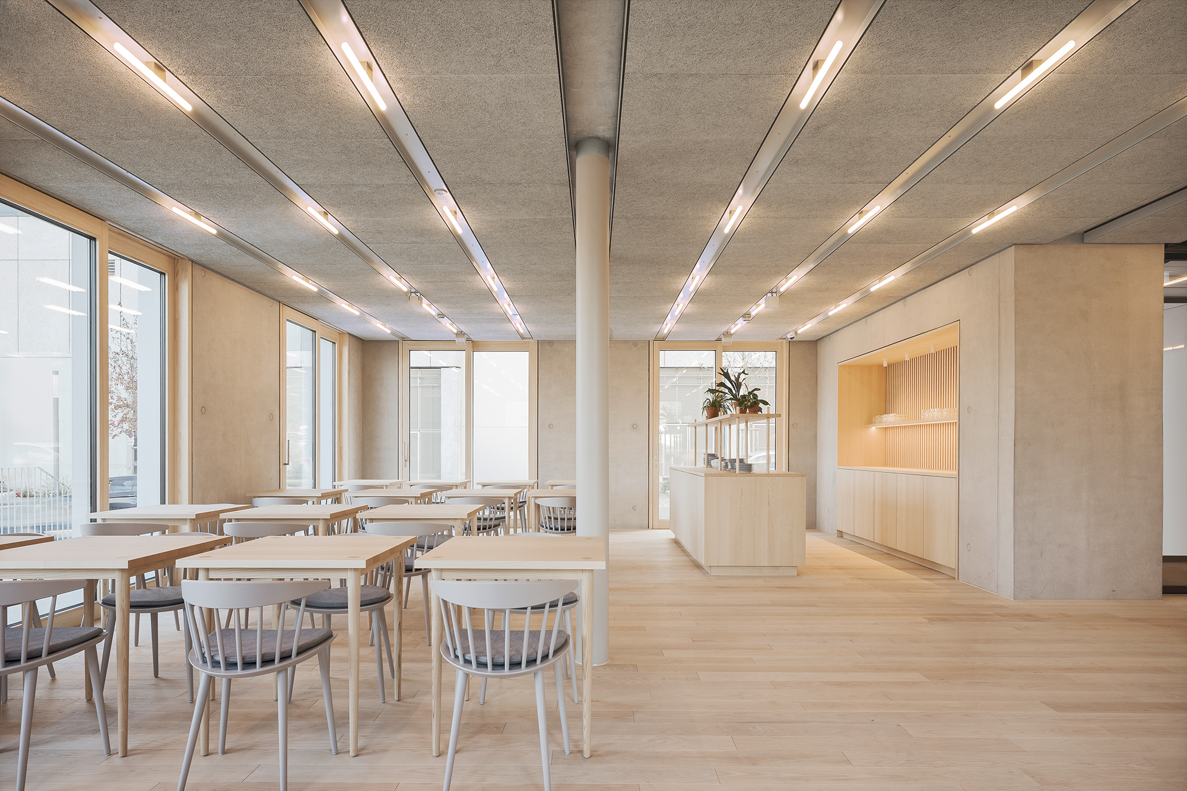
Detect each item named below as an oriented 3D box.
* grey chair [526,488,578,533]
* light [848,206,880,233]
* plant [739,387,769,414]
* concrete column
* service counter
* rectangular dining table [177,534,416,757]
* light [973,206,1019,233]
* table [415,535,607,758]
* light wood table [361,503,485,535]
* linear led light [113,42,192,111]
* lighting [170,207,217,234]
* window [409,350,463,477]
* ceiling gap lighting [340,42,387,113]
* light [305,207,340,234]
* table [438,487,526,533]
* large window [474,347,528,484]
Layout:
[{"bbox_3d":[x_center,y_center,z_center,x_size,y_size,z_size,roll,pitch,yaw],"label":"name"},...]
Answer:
[{"bbox_3d":[-0.281,1.290,5.386,0.500,0.745,0.510,0,-4,0],"label":"grey chair"},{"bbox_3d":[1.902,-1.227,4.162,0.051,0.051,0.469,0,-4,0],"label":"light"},{"bbox_3d":[1.532,0.051,5.650,0.280,0.260,0.260,0,-3,0],"label":"plant"},{"bbox_3d":[0.000,0.045,3.264,0.184,2.846,0.184,0,-2,0],"label":"concrete column"},{"bbox_3d":[1.460,1.287,6.580,0.915,0.935,2.430,0,-3,0],"label":"service counter"},{"bbox_3d":[-1.196,1.021,2.519,0.709,0.755,0.643,0,-4,0],"label":"rectangular dining table"},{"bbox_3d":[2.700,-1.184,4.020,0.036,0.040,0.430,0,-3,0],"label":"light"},{"bbox_3d":[-0.306,1.010,2.480,0.700,0.750,0.615,0,-3,0],"label":"table"},{"bbox_3d":[-1.165,1.168,4.121,0.714,0.755,0.643,0,-4,0],"label":"light wood table"},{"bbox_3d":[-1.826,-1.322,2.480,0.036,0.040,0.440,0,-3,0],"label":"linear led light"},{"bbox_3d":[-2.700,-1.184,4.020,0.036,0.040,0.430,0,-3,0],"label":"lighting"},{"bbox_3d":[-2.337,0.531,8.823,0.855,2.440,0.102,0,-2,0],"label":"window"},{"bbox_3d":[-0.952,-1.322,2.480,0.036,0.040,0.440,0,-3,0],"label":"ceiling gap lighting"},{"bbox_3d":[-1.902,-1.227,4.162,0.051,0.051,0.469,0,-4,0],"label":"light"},{"bbox_3d":[-1.099,1.331,5.885,0.714,0.755,0.643,0,-4,0],"label":"table"},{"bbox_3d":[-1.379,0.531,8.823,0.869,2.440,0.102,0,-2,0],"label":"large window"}]

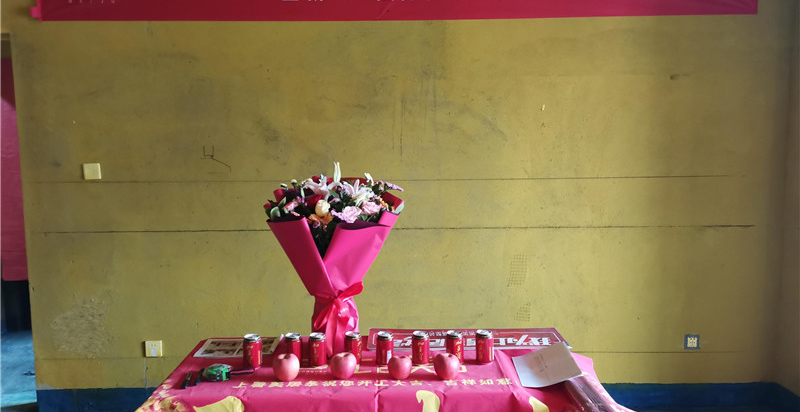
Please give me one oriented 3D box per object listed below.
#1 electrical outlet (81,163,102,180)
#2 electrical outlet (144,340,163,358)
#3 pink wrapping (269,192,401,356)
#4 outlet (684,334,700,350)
[{"bbox_3d":[-1.631,-0.182,3.189,0.086,0.086,0.012,-1,5,0],"label":"electrical outlet"},{"bbox_3d":[-1.340,0.779,3.278,0.086,0.086,0.012,-1,5,0],"label":"electrical outlet"},{"bbox_3d":[-0.253,0.248,2.381,0.538,0.675,0.320,-1,5,0],"label":"pink wrapping"},{"bbox_3d":[1.595,0.746,3.277,0.086,0.086,0.012,-1,5,0],"label":"outlet"}]

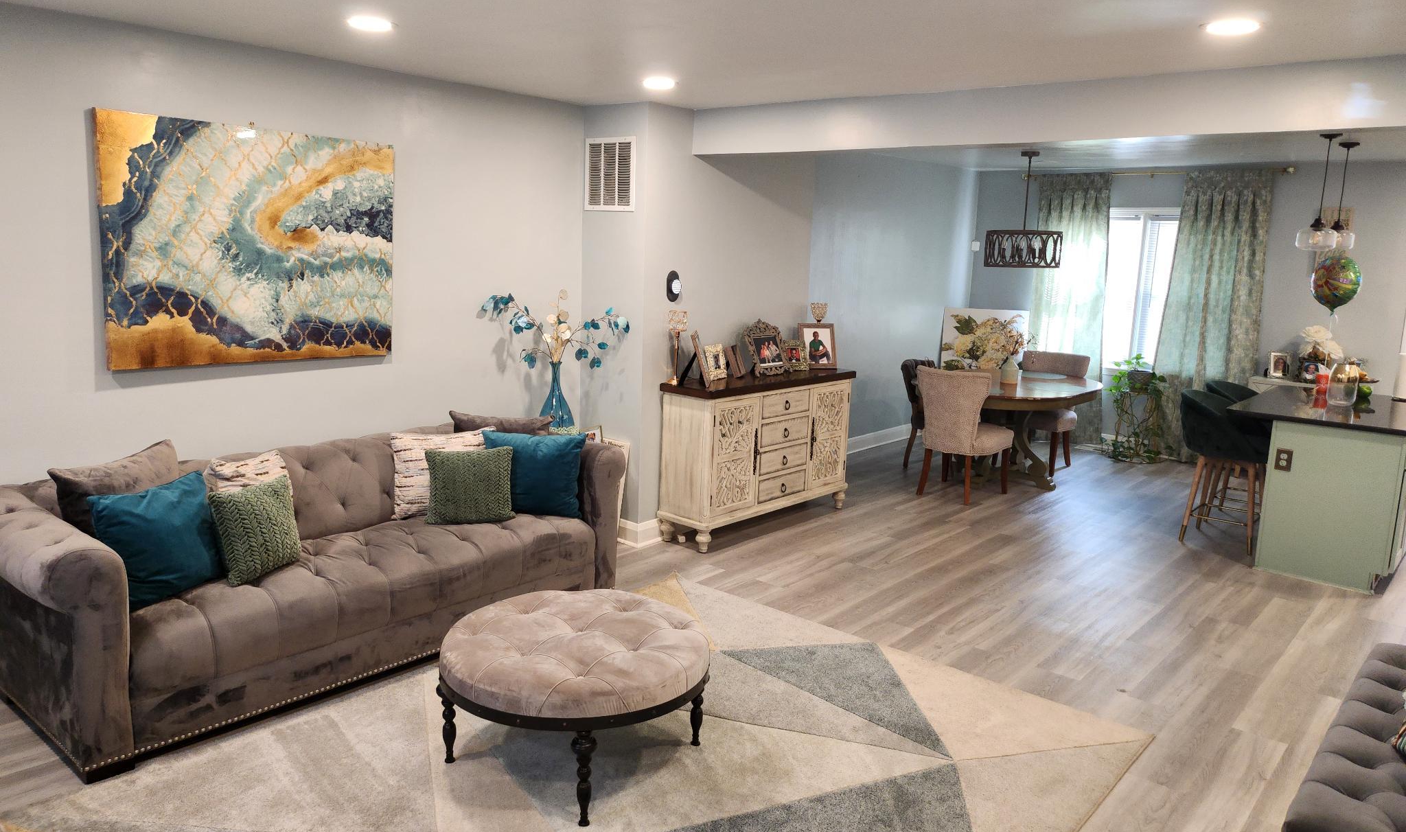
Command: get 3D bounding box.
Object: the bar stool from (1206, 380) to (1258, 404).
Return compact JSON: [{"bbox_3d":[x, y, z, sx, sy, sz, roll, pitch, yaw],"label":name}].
[{"bbox_3d":[3.681,0.244,6.603,0.540,0.950,0.520,10,13,39],"label":"bar stool"}]

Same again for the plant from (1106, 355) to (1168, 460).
[{"bbox_3d":[3.863,-0.092,8.708,0.530,0.920,0.500,10,13,39],"label":"plant"}]

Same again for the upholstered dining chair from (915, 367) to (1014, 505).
[{"bbox_3d":[1.886,0.102,7.055,0.530,0.950,0.650,10,13,39],"label":"upholstered dining chair"}]

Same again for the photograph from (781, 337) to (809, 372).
[{"bbox_3d":[0.631,-0.406,6.628,0.165,0.210,0.040,-3,-6,-27],"label":"photograph"}]

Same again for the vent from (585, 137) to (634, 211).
[{"bbox_3d":[-0.516,-1.348,5.439,0.400,0.398,0.020,10,13,39],"label":"vent"}]

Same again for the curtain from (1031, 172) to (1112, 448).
[{"bbox_3d":[3.392,-0.970,9.078,0.770,2.460,0.140,10,13,39],"label":"curtain"}]

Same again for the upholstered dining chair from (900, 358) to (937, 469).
[{"bbox_3d":[1.962,0.000,7.813,0.630,0.890,0.530,10,13,39],"label":"upholstered dining chair"}]

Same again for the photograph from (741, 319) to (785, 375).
[{"bbox_3d":[0.405,-0.448,6.388,0.045,0.380,0.385,-17,-5,41],"label":"photograph"}]

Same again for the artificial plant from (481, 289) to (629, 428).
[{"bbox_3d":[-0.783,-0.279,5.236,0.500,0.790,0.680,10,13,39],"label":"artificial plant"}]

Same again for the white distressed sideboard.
[{"bbox_3d":[0.373,0.221,6.086,0.375,0.920,1.500,10,13,39],"label":"white distressed sideboard"}]

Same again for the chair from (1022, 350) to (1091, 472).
[{"bbox_3d":[2.788,-0.040,8.110,0.550,0.930,0.660,10,13,39],"label":"chair"}]

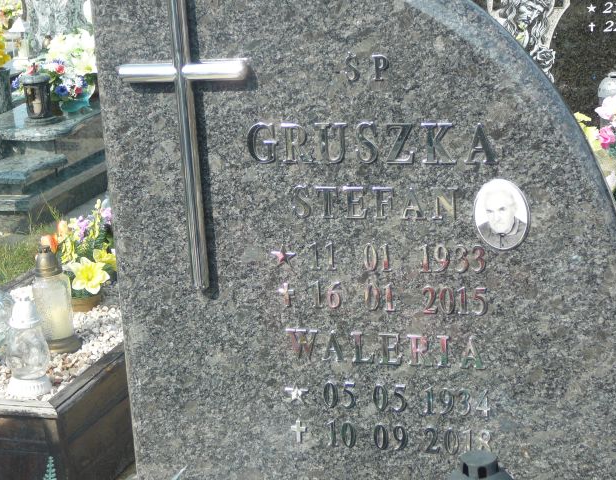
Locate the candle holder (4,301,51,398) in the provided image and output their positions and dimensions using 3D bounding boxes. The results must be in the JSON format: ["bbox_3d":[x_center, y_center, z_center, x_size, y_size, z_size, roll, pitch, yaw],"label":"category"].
[{"bbox_3d":[-0.640,0.238,3.232,0.108,0.226,0.108,1,16,20],"label":"candle holder"}]

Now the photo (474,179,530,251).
[{"bbox_3d":[0.241,-0.032,1.772,0.070,0.091,0.010,1,14,20],"label":"photo"}]

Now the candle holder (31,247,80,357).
[{"bbox_3d":[-0.618,0.143,3.509,0.108,0.262,0.108,1,16,20],"label":"candle holder"}]

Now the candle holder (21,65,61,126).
[{"bbox_3d":[-1.187,-0.650,6.347,0.150,0.255,0.150,1,16,20],"label":"candle holder"}]

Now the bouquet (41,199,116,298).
[{"bbox_3d":[-0.610,0.041,3.819,0.220,0.280,0.200,1,16,20],"label":"bouquet"}]

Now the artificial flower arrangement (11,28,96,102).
[{"bbox_3d":[-1.167,-0.807,6.660,0.390,0.350,0.340,1,16,20],"label":"artificial flower arrangement"}]

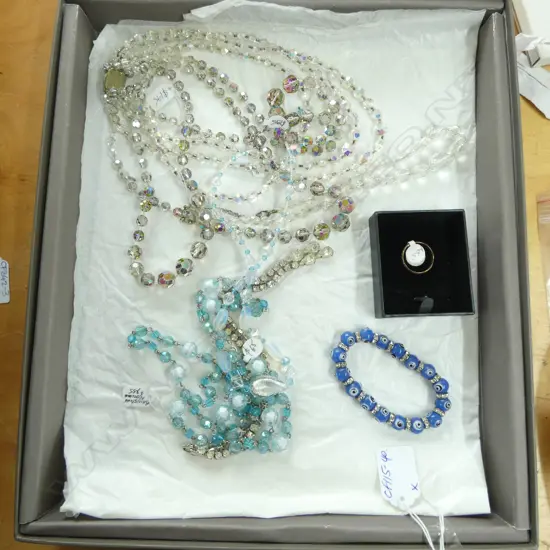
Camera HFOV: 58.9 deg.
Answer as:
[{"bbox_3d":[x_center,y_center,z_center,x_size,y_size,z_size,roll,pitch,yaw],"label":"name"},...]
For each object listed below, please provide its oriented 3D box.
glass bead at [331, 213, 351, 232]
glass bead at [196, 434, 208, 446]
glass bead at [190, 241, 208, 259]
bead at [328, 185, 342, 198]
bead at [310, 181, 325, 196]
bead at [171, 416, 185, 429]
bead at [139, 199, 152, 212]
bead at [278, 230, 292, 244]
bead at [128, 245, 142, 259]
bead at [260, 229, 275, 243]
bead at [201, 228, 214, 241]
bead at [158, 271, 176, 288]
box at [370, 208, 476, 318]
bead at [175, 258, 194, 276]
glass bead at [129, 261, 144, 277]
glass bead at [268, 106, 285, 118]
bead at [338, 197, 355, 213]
[{"bbox_3d":[0.043,-0.034,0.318,0.012,0.012,0.012,0,81,0],"label":"glass bead"},{"bbox_3d":[-0.045,0.101,0.298,0.008,0.008,0.008,1,83,0],"label":"glass bead"},{"bbox_3d":[-0.048,-0.015,0.308,0.011,0.011,0.011,0,82,0],"label":"glass bead"},{"bbox_3d":[0.040,-0.054,0.318,0.009,0.009,0.009,0,82,0],"label":"bead"},{"bbox_3d":[0.027,-0.055,0.312,0.009,0.009,0.009,0,82,0],"label":"bead"},{"bbox_3d":[-0.058,0.089,0.294,0.008,0.008,0.008,0,82,0],"label":"bead"},{"bbox_3d":[-0.085,-0.045,0.320,0.008,0.008,0.008,0,81,0],"label":"bead"},{"bbox_3d":[0.007,-0.024,0.309,0.009,0.009,0.009,0,82,0],"label":"bead"},{"bbox_3d":[-0.097,-0.016,0.340,0.010,0.010,0.010,1,82,2],"label":"bead"},{"bbox_3d":[-0.005,-0.026,0.316,0.009,0.009,0.009,1,83,0],"label":"bead"},{"bbox_3d":[-0.047,-0.028,0.340,0.009,0.009,0.009,1,82,2],"label":"bead"},{"bbox_3d":[-0.074,0.004,0.335,0.012,0.012,0.012,1,82,2],"label":"bead"},{"bbox_3d":[0.092,-0.007,0.310,0.056,0.019,0.066,-2,83,0],"label":"box"},{"bbox_3d":[-0.058,-0.005,0.312,0.011,0.011,0.011,1,83,0],"label":"bead"},{"bbox_3d":[-0.089,-0.003,0.314,0.009,0.009,0.009,0,81,0],"label":"glass bead"},{"bbox_3d":[0.001,-0.108,0.327,0.011,0.011,0.011,0,81,0],"label":"glass bead"},{"bbox_3d":[0.046,-0.045,0.316,0.010,0.010,0.010,0,82,0],"label":"bead"}]

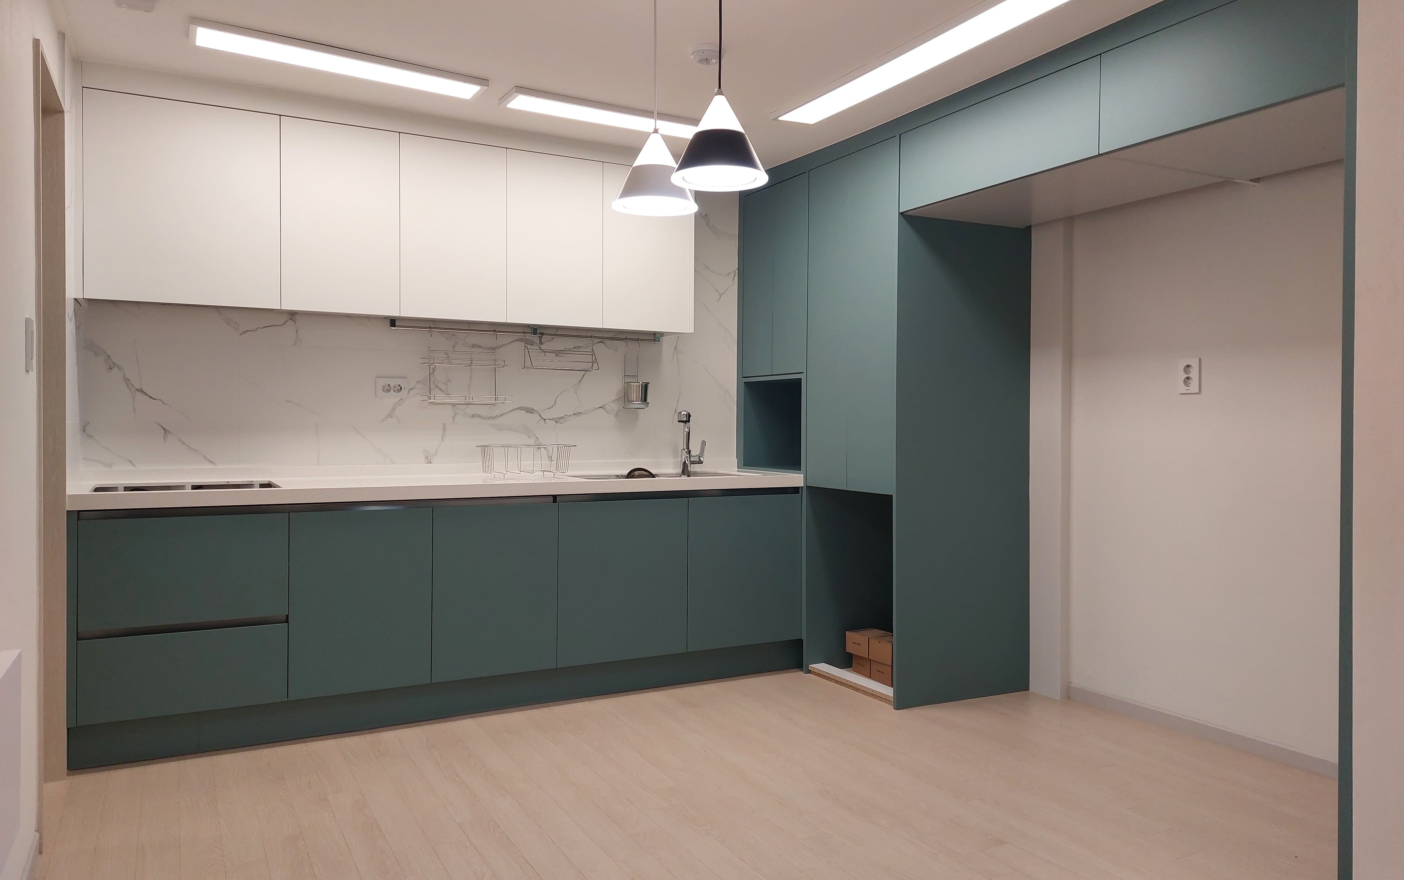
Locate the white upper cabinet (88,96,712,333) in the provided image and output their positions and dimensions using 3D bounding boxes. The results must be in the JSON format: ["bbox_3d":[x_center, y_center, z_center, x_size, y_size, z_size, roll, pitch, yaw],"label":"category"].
[{"bbox_3d":[-1.129,-0.819,3.909,2.287,0.692,0.373,0,1,-28],"label":"white upper cabinet"}]

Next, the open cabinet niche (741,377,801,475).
[{"bbox_3d":[0.533,-0.071,4.653,0.469,0.415,0.508,0,1,-28],"label":"open cabinet niche"}]

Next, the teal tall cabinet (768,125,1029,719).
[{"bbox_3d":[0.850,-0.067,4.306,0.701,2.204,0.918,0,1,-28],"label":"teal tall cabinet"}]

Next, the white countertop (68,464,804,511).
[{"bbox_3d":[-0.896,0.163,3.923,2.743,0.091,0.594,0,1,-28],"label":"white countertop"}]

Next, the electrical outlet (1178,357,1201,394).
[{"bbox_3d":[1.736,-0.229,3.475,0.013,0.122,0.075,0,1,-28],"label":"electrical outlet"}]

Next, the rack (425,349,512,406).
[{"bbox_3d":[-0.986,-0.262,4.089,0.347,0.230,0.129,0,1,-28],"label":"rack"}]

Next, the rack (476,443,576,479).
[{"bbox_3d":[-0.727,0.089,4.001,0.357,0.133,0.199,0,1,-28],"label":"rack"}]

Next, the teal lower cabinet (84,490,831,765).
[{"bbox_3d":[-0.899,0.622,3.933,2.743,0.827,0.586,0,1,-28],"label":"teal lower cabinet"}]

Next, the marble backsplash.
[{"bbox_3d":[-1.038,-0.519,4.170,2.756,1.326,0.020,0,1,-28],"label":"marble backsplash"}]

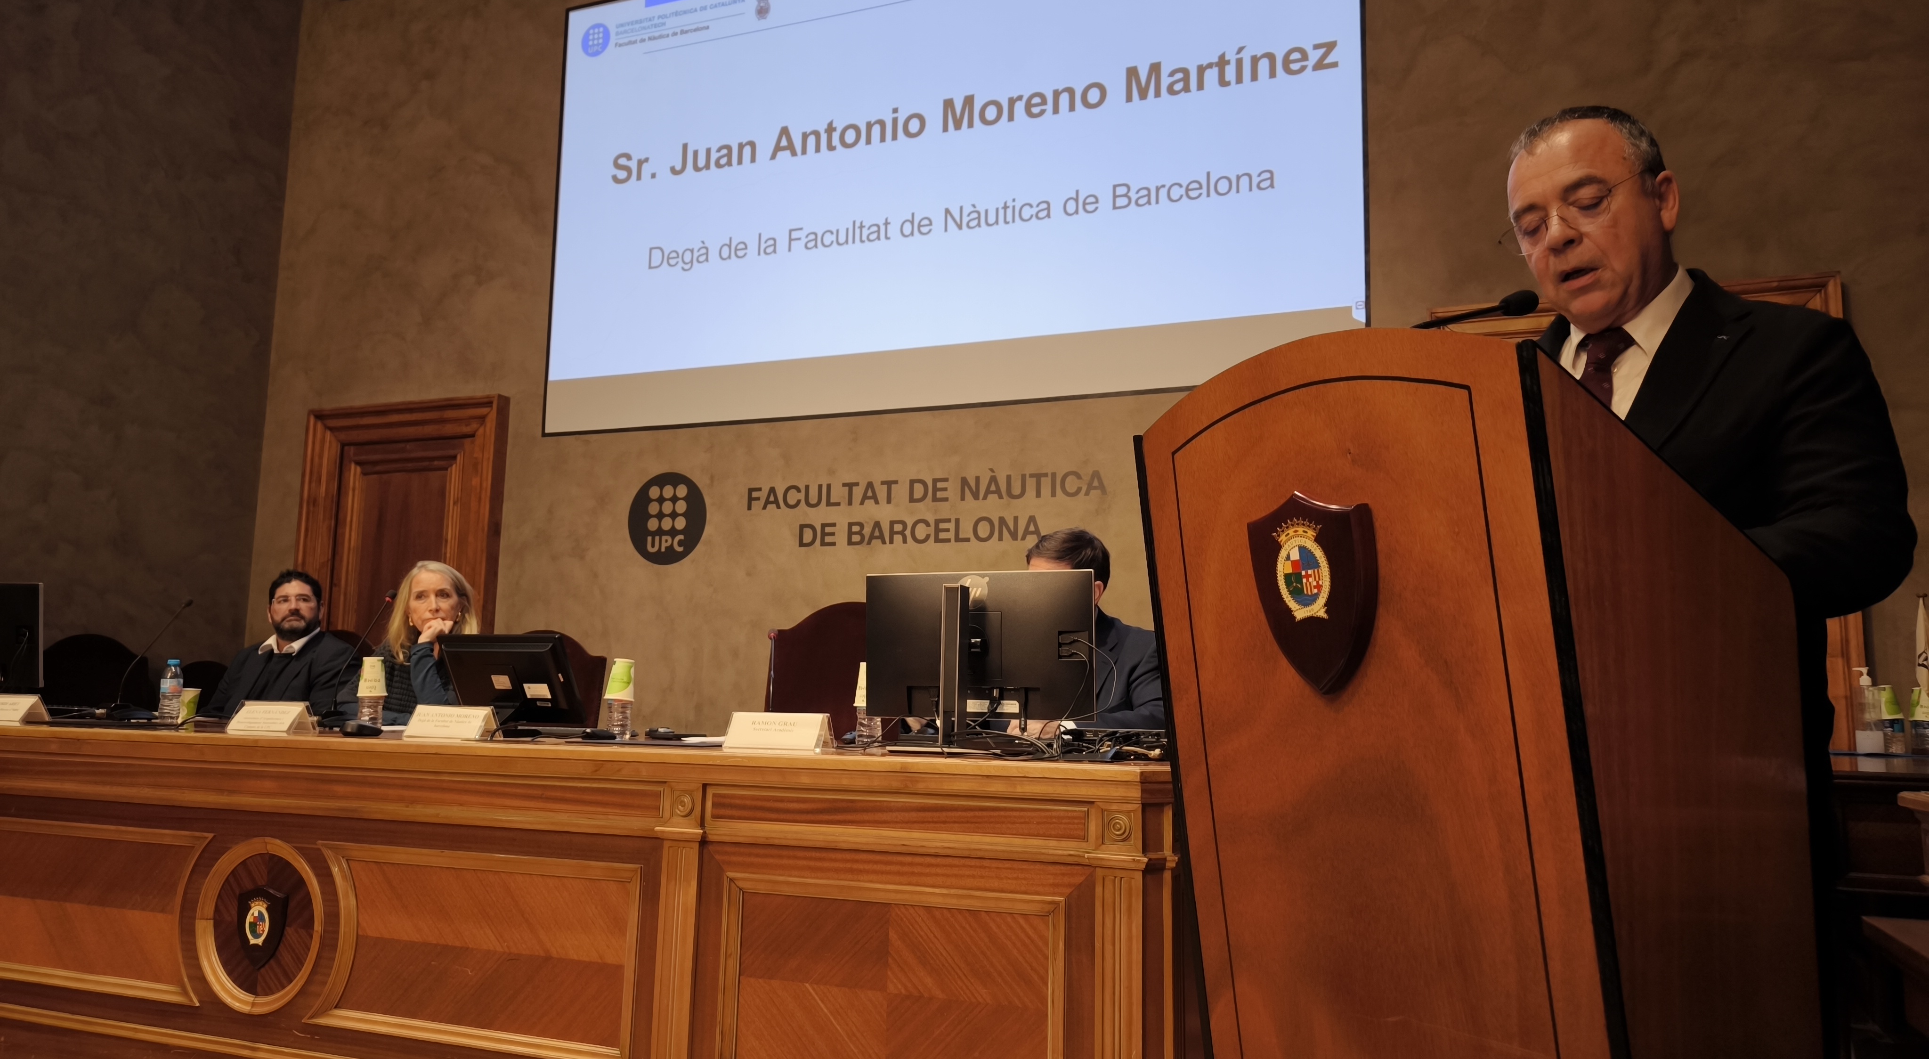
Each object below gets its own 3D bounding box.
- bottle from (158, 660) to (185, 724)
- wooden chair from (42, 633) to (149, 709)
[{"bbox_3d":[-2.342,0.479,3.950,0.060,0.188,0.060,-2,-8,22],"label":"bottle"},{"bbox_3d":[-3.555,0.922,4.941,0.580,1.100,0.620,-1,-8,13],"label":"wooden chair"}]

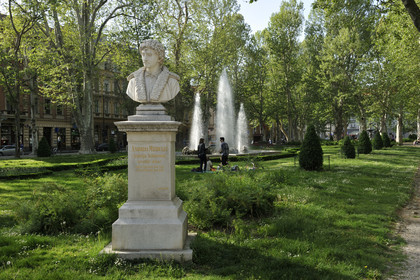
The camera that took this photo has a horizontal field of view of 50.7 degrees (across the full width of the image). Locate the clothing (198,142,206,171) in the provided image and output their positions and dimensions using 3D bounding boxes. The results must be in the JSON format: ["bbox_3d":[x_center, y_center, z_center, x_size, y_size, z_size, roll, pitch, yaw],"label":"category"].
[{"bbox_3d":[-0.370,0.830,21.900,0.380,1.390,0.480,0,0,-41],"label":"clothing"}]

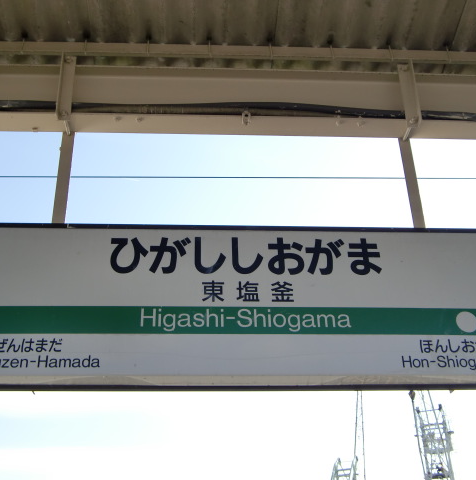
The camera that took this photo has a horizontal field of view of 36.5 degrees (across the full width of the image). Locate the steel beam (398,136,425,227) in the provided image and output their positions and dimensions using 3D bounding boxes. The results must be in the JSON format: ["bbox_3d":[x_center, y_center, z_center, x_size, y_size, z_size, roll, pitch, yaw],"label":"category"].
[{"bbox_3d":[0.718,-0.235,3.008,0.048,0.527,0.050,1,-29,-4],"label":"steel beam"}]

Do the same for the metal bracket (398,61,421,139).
[{"bbox_3d":[0.721,-0.624,3.022,0.051,0.338,0.050,1,-29,-4],"label":"metal bracket"}]

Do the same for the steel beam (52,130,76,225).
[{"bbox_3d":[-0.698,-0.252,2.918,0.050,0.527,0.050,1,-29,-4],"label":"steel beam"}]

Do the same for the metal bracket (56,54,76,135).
[{"bbox_3d":[-0.693,-0.640,2.933,0.050,0.338,0.050,1,-29,-4],"label":"metal bracket"}]

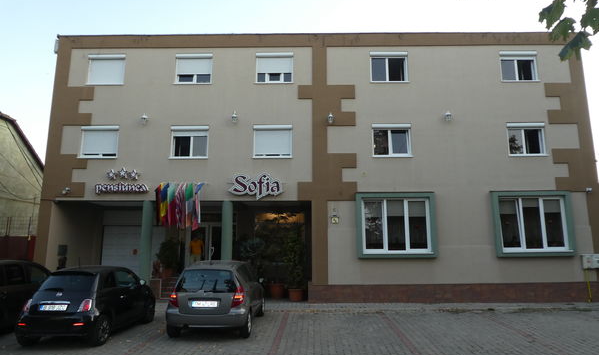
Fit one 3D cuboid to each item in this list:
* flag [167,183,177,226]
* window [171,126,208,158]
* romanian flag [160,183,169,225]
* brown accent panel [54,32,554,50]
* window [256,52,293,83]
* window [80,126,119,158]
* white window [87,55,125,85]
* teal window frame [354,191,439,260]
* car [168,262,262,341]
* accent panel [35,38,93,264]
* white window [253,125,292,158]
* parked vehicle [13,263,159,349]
[{"bbox_3d":[-4.367,0.935,14.372,0.343,1.460,0.300,0,-9,0],"label":"flag"},{"bbox_3d":[-3.787,-1.176,14.384,1.328,1.170,0.180,0,-10,0],"label":"window"},{"bbox_3d":[-4.625,0.918,14.376,0.275,1.496,0.300,0,-9,0],"label":"romanian flag"},{"bbox_3d":[0.622,-5.008,15.313,19.097,0.536,0.120,0,-10,1],"label":"brown accent panel"},{"bbox_3d":[-0.883,-3.859,14.835,1.341,1.156,0.180,0,-10,0],"label":"window"},{"bbox_3d":[-6.905,-1.199,14.408,1.341,1.144,0.180,0,-10,0],"label":"window"},{"bbox_3d":[-7.178,-3.972,15.532,1.402,1.181,0.200,0,-9,0],"label":"white window"},{"bbox_3d":[3.203,1.582,13.819,2.594,2.167,0.250,0,-10,0],"label":"teal window frame"},{"bbox_3d":[-1.873,2.835,10.336,1.764,1.593,3.850,0,-9,1],"label":"car"},{"bbox_3d":[-7.979,-0.953,14.372,1.414,8.337,0.120,0,-10,0],"label":"accent panel"},{"bbox_3d":[-0.958,-1.266,15.055,1.423,1.222,0.200,0,-9,0],"label":"white window"},{"bbox_3d":[-4.543,2.761,9.459,1.627,1.488,3.546,-1,-9,2],"label":"parked vehicle"}]

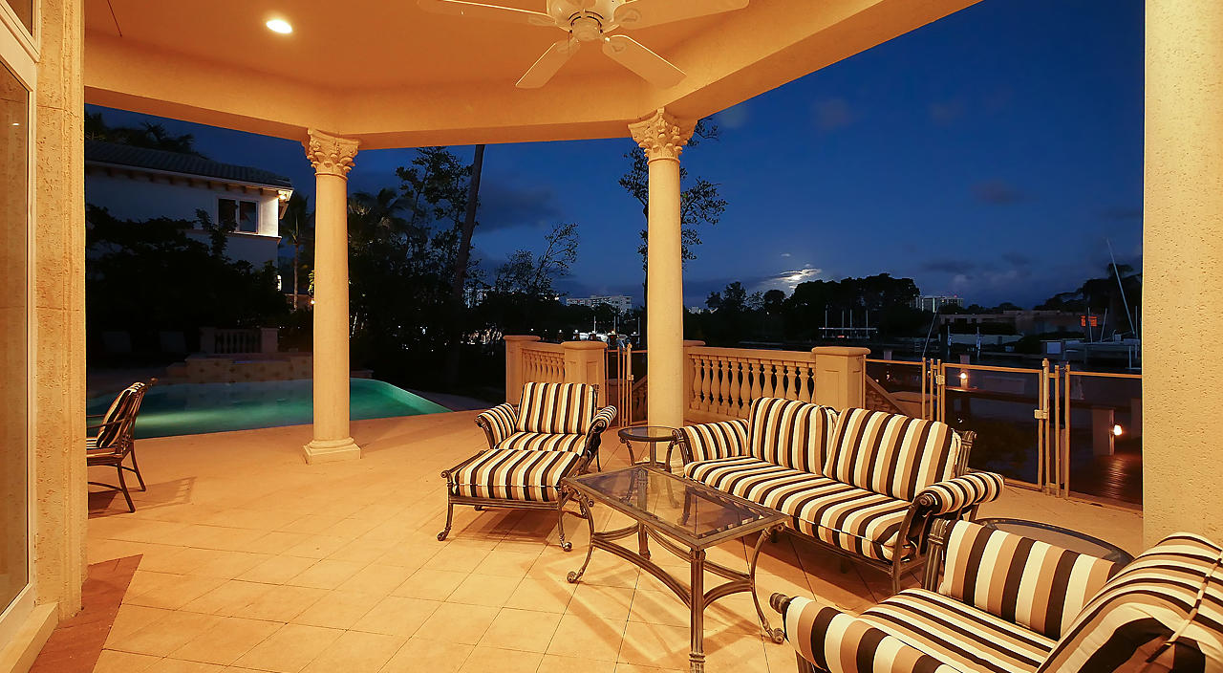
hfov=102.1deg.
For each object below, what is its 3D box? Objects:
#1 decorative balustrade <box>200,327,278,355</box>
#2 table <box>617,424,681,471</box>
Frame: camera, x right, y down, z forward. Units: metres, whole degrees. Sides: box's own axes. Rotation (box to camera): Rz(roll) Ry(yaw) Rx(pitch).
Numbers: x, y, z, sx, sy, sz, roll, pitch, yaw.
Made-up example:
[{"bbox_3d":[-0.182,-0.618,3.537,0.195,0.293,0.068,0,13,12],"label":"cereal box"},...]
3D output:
[{"bbox_3d":[-12.400,0.124,16.501,2.450,0.860,0.400,0,0,0],"label":"decorative balustrade"},{"bbox_3d":[0.300,1.010,3.877,0.490,0.525,0.490,0,0,0],"label":"table"}]

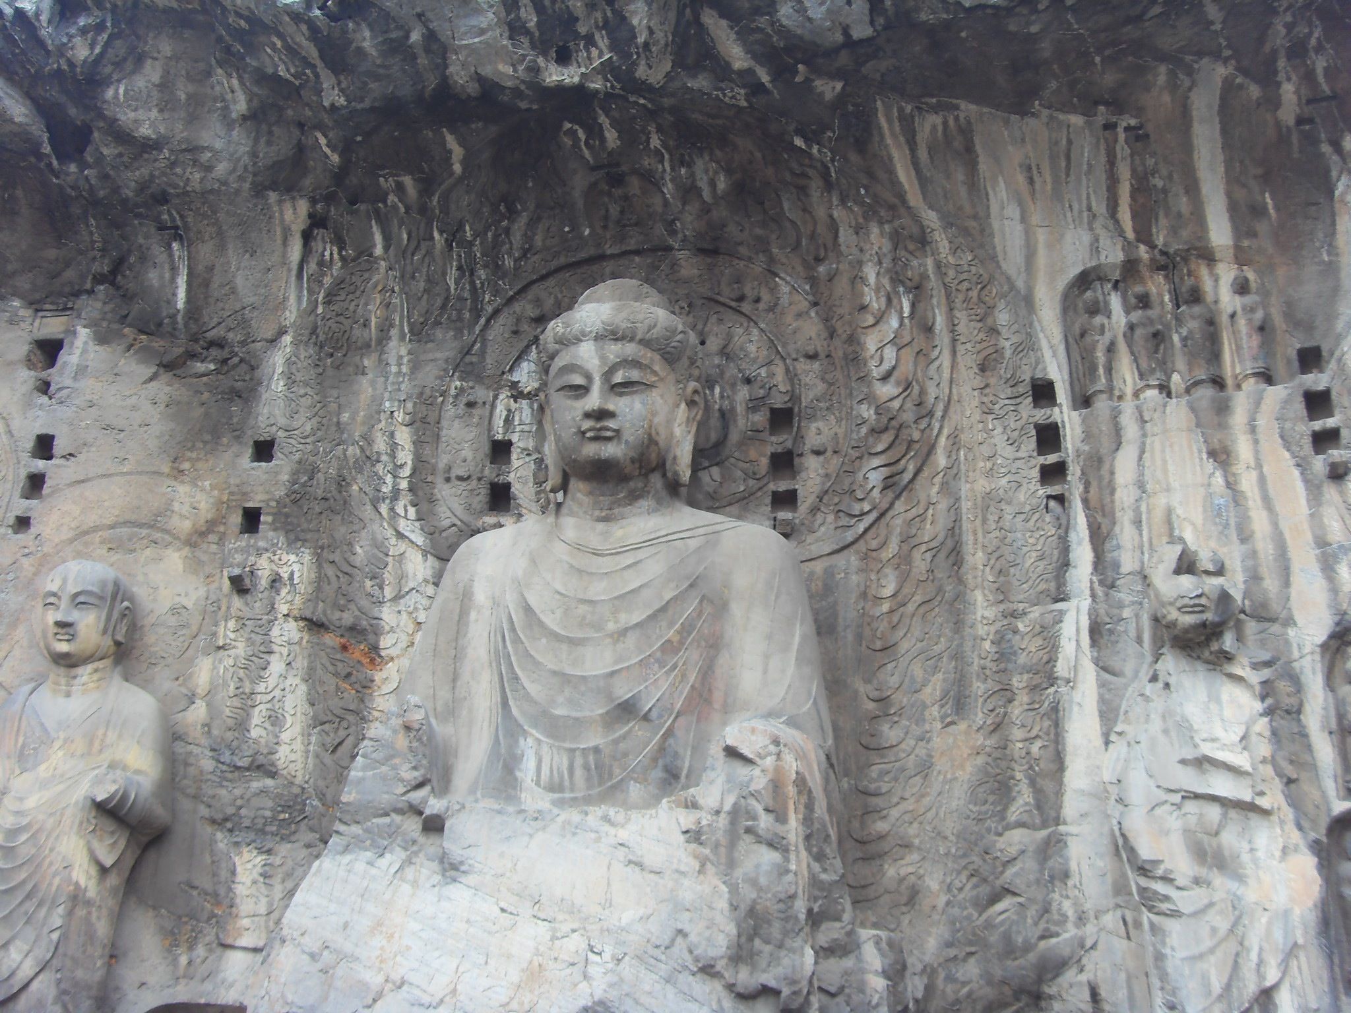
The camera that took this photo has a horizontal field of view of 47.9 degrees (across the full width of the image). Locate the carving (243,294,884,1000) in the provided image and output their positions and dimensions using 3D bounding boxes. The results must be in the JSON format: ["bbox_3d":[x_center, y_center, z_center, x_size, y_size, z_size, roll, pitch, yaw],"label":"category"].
[{"bbox_3d":[-1.300,1.943,25.711,9.200,15.200,6.600,-5,-22,14],"label":"carving"}]

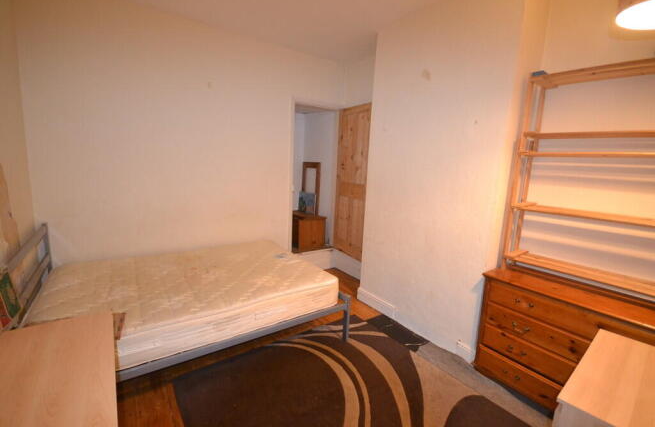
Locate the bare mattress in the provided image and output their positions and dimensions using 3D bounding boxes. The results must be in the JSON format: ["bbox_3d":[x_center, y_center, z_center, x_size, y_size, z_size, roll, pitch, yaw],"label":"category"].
[{"bbox_3d":[-1.089,0.596,2.262,1.898,0.223,1.371,-4,12,-34],"label":"bare mattress"}]

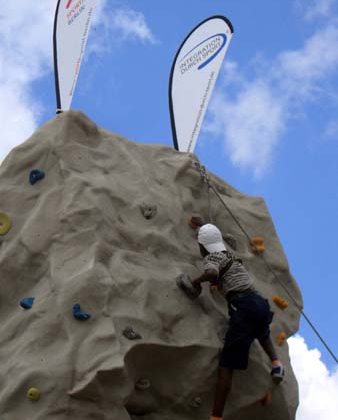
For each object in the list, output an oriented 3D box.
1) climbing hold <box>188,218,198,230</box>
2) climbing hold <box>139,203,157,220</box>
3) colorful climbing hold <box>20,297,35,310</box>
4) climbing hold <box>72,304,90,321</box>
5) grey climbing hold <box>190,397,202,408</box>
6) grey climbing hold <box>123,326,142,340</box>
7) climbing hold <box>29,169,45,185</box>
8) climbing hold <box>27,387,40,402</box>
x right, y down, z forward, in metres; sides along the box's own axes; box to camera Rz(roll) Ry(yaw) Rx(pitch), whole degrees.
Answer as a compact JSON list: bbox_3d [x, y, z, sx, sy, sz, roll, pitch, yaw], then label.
[{"bbox_3d":[0.192,0.104,7.884,0.100,0.090,0.080,2,-29,-9],"label":"climbing hold"},{"bbox_3d":[-0.160,0.012,8.001,0.119,0.110,0.080,0,-29,-4],"label":"climbing hold"},{"bbox_3d":[-1.045,0.691,7.589,0.102,0.080,0.075,-6,-29,7],"label":"colorful climbing hold"},{"bbox_3d":[-0.642,0.753,7.545,0.127,0.119,0.075,-3,-29,0],"label":"climbing hold"},{"bbox_3d":[0.200,1.397,7.454,0.090,0.075,0.065,0,-29,-4],"label":"grey climbing hold"},{"bbox_3d":[-0.265,0.889,7.460,0.140,0.092,0.080,-3,-29,0],"label":"grey climbing hold"},{"bbox_3d":[-1.054,-0.259,8.172,0.122,0.113,0.080,-5,-29,4],"label":"climbing hold"},{"bbox_3d":[-0.956,1.302,7.249,0.098,0.098,0.065,-5,-29,4],"label":"climbing hold"}]

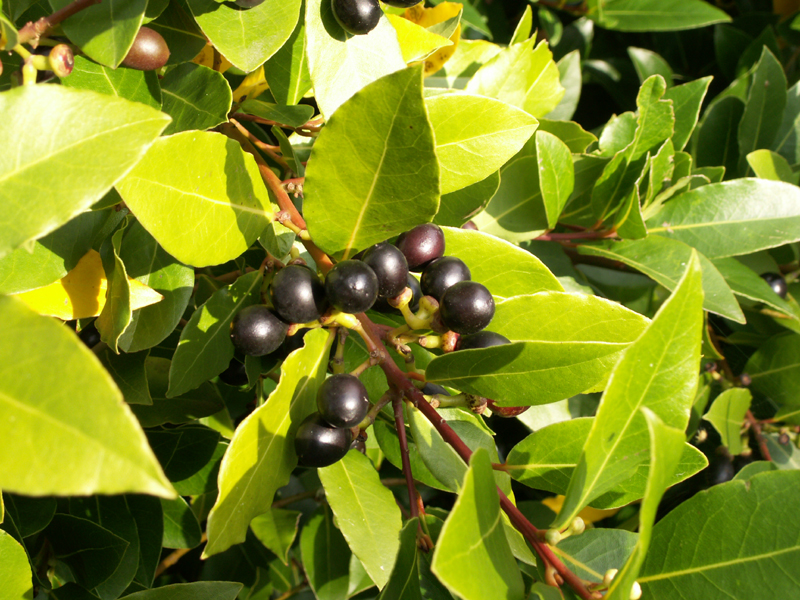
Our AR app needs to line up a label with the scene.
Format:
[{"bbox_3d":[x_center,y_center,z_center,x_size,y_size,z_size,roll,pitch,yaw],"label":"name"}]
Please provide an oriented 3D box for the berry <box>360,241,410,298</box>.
[{"bbox_3d":[-0.004,-0.007,0.357,0.012,0.014,0.013,-12,18,0],"label":"berry"}]

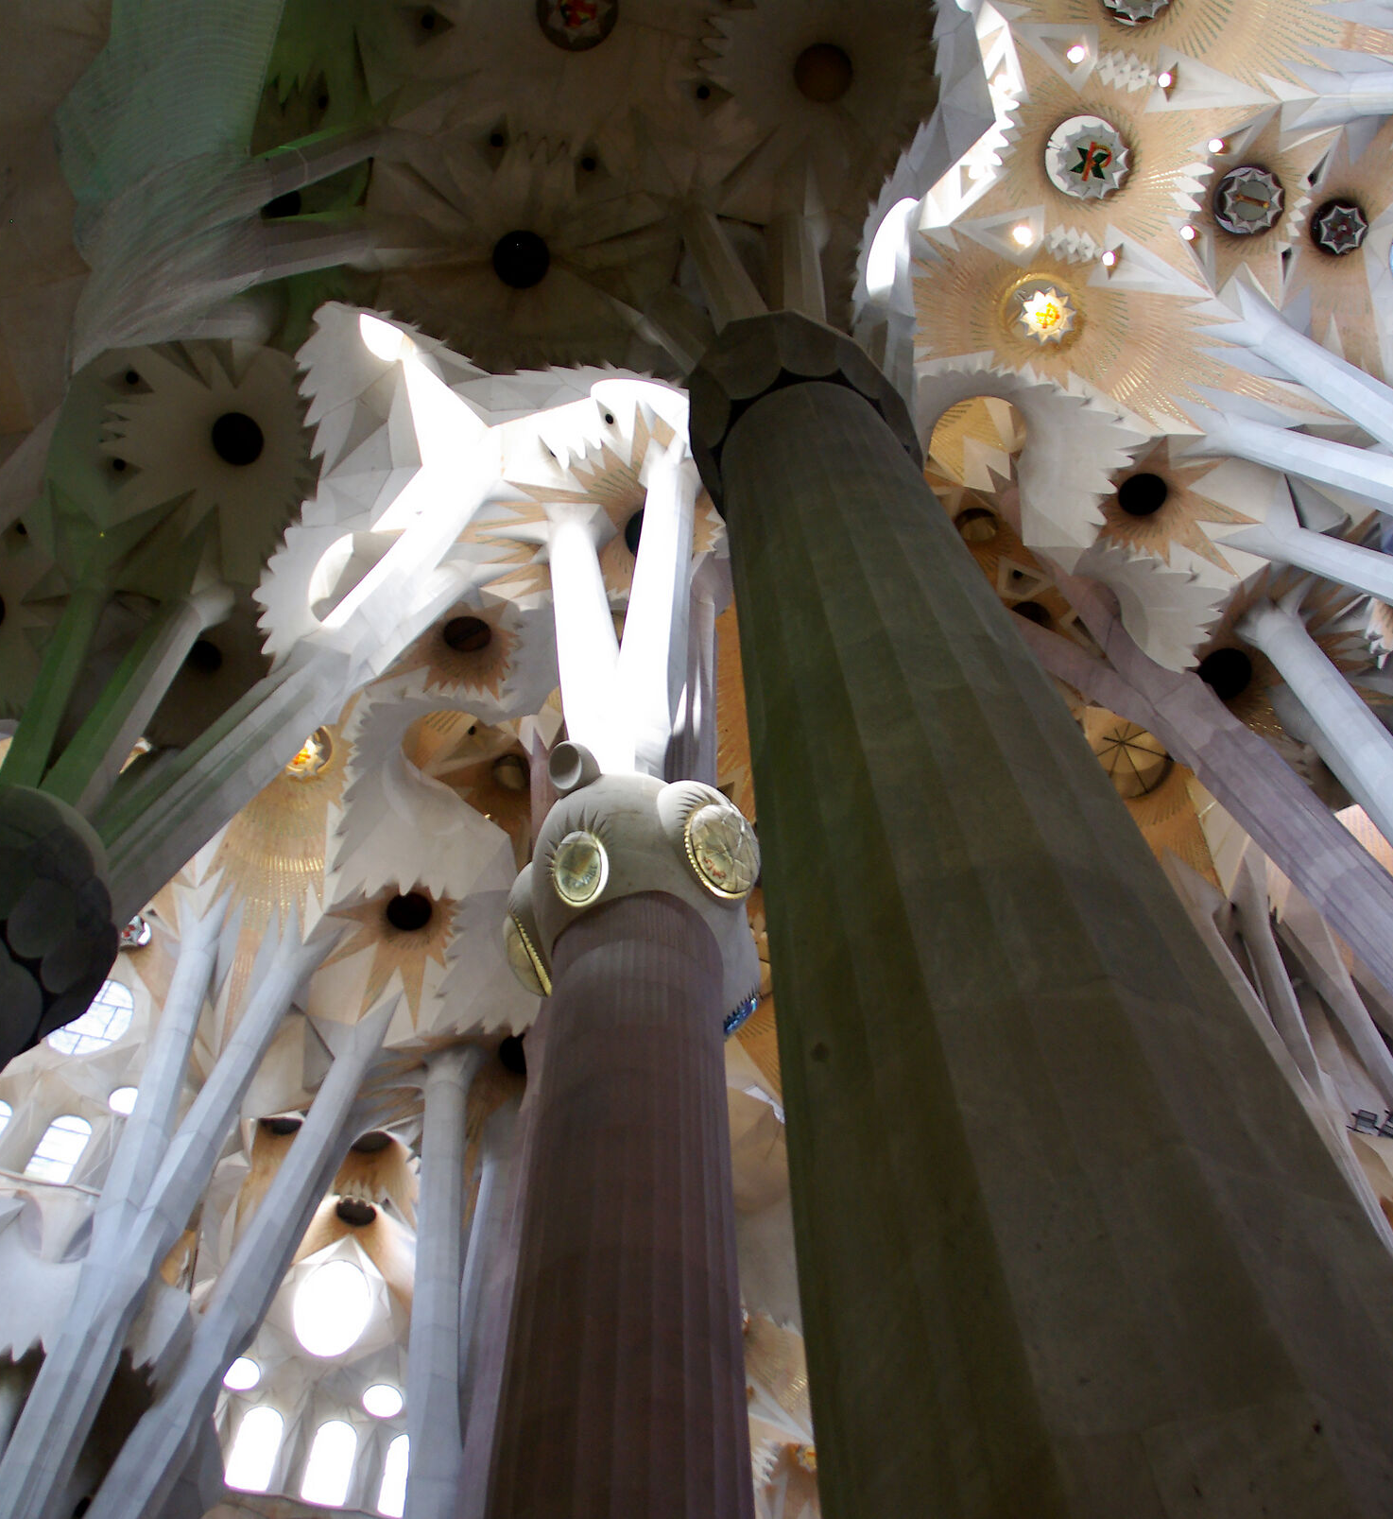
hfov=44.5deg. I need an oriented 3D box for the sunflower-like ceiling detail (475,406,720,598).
[{"bbox_3d":[-2.012,-6.203,41.407,5.600,1.900,5.000,13,-69,-6],"label":"sunflower-like ceiling detail"}]

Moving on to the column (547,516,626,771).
[{"bbox_3d":[-2.231,-2.633,34.167,1.150,13.980,1.150,11,-68,-11],"label":"column"}]

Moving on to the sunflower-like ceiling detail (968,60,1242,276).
[{"bbox_3d":[9.442,-13.674,39.321,5.500,1.500,4.300,13,-69,-6],"label":"sunflower-like ceiling detail"}]

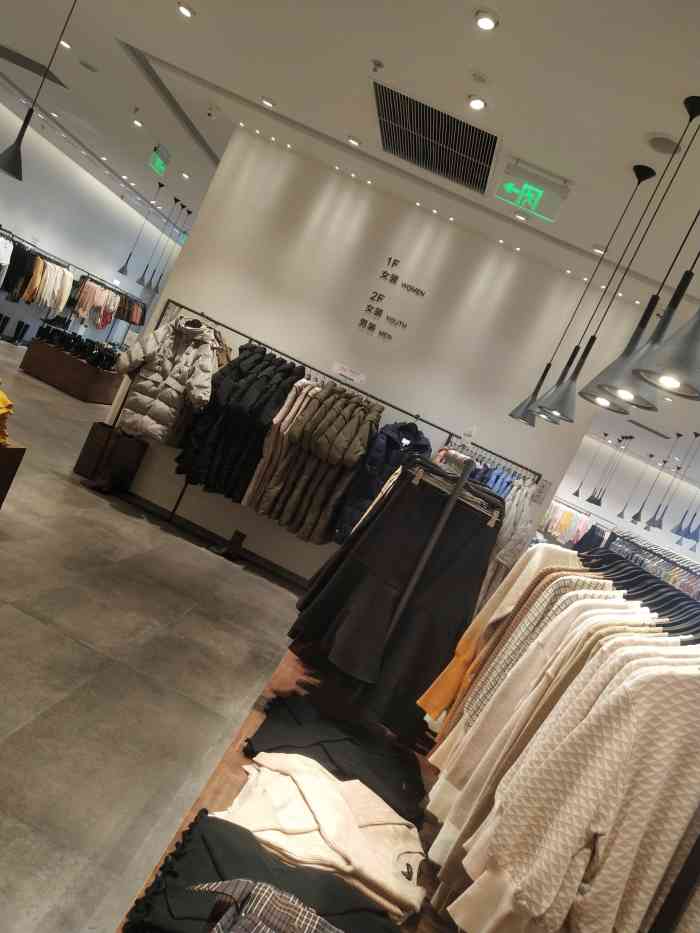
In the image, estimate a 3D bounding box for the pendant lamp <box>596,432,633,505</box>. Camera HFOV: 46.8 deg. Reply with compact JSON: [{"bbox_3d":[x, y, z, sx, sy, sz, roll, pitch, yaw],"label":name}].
[{"bbox_3d":[4.401,0.077,13.434,0.145,1.275,0.145,26,4,5],"label":"pendant lamp"}]

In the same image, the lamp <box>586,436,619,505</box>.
[{"bbox_3d":[4.752,0.090,15.071,0.145,1.275,0.145,26,4,5],"label":"lamp"}]

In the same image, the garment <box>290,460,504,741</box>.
[{"bbox_3d":[0.207,0.428,2.862,0.550,0.750,0.360,26,4,5],"label":"garment"}]

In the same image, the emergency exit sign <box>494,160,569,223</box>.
[{"bbox_3d":[0.973,-1.472,4.299,0.325,0.215,0.050,26,4,5],"label":"emergency exit sign"}]

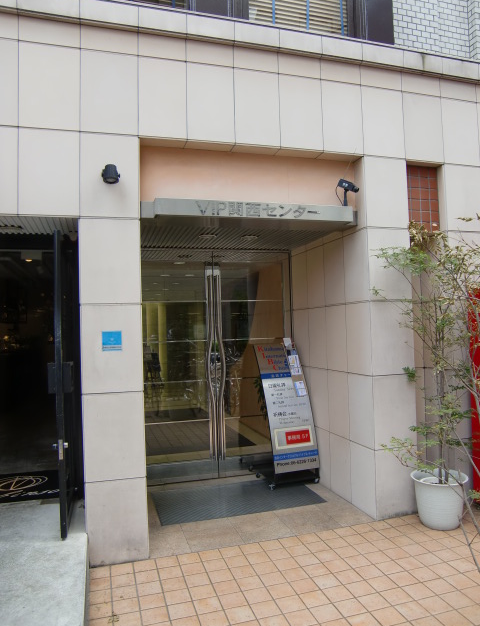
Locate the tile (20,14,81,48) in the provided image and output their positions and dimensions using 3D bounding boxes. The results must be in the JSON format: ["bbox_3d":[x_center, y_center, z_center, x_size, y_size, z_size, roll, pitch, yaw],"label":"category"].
[{"bbox_3d":[-1.294,-1.904,3.528,0.395,0.168,0.030,-1,-2,-18],"label":"tile"}]

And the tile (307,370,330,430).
[{"bbox_3d":[0.807,0.848,5.170,0.030,0.594,0.410,-1,-2,-18],"label":"tile"}]

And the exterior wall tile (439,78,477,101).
[{"bbox_3d":[1.954,-1.985,4.649,0.385,0.167,0.030,-1,-2,-18],"label":"exterior wall tile"}]

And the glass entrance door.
[{"bbox_3d":[-0.234,0.528,5.368,1.670,2.330,0.070,-1,-2,-18],"label":"glass entrance door"}]

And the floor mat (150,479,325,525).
[{"bbox_3d":[-0.043,1.695,4.721,1.465,0.012,0.840,-1,-3,-18],"label":"floor mat"}]

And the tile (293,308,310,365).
[{"bbox_3d":[0.671,0.254,5.460,0.050,0.600,0.369,-1,-2,-18],"label":"tile"}]

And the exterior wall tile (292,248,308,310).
[{"bbox_3d":[0.653,-0.344,5.478,0.050,0.598,0.369,-1,-2,-18],"label":"exterior wall tile"}]

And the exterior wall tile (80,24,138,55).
[{"bbox_3d":[-0.921,-1.911,3.648,0.398,0.168,0.030,-1,-2,-18],"label":"exterior wall tile"}]

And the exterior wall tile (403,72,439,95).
[{"bbox_3d":[1.551,-1.953,4.443,0.388,0.163,0.030,-1,-2,-18],"label":"exterior wall tile"}]

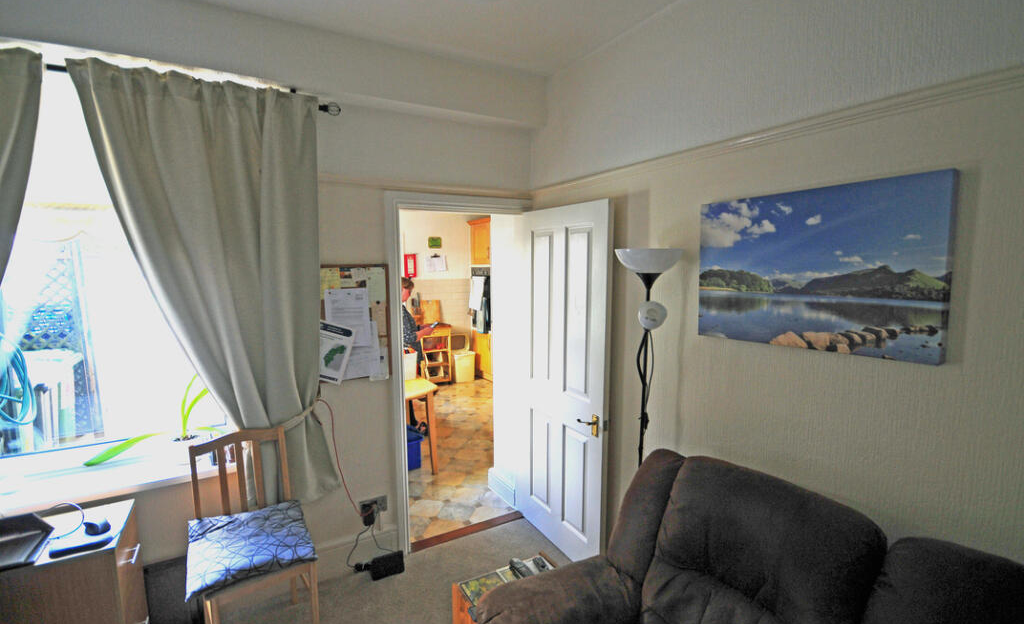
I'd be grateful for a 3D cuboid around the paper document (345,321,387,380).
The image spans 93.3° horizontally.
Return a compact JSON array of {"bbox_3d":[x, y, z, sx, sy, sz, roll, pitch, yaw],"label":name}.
[{"bbox_3d":[-0.798,0.204,2.515,0.213,0.300,0.008,-4,6,-29],"label":"paper document"}]

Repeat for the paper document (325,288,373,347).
[{"bbox_3d":[-0.836,0.035,2.478,0.212,0.303,0.008,-4,6,-29],"label":"paper document"}]

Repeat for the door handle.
[{"bbox_3d":[0.387,0.570,2.462,0.055,0.112,0.125,-4,6,-29],"label":"door handle"}]

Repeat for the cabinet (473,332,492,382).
[{"bbox_3d":[-0.199,0.602,7.300,0.560,0.660,0.620,-4,6,-29],"label":"cabinet"}]

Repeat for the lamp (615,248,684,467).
[{"bbox_3d":[0.542,0.598,1.987,0.280,1.710,0.280,-4,6,-29],"label":"lamp"}]

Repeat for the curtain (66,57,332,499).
[{"bbox_3d":[-1.269,-0.017,2.133,0.920,1.930,0.180,-4,6,-29],"label":"curtain"}]

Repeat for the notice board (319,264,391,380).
[{"bbox_3d":[-0.846,0.059,2.491,0.440,0.605,0.018,-4,6,-29],"label":"notice board"}]

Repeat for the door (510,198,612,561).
[{"bbox_3d":[0.276,0.397,2.735,0.045,1.940,0.775,-4,6,-29],"label":"door"}]

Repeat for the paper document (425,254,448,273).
[{"bbox_3d":[-1.118,-0.697,7.025,0.310,0.235,0.012,-4,6,-29],"label":"paper document"}]

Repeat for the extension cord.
[{"bbox_3d":[-0.694,1.358,2.577,0.250,0.090,0.075,-4,6,-29],"label":"extension cord"}]

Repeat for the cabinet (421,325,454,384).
[{"bbox_3d":[-1.127,0.595,6.816,0.400,0.800,0.420,-4,6,-29],"label":"cabinet"}]

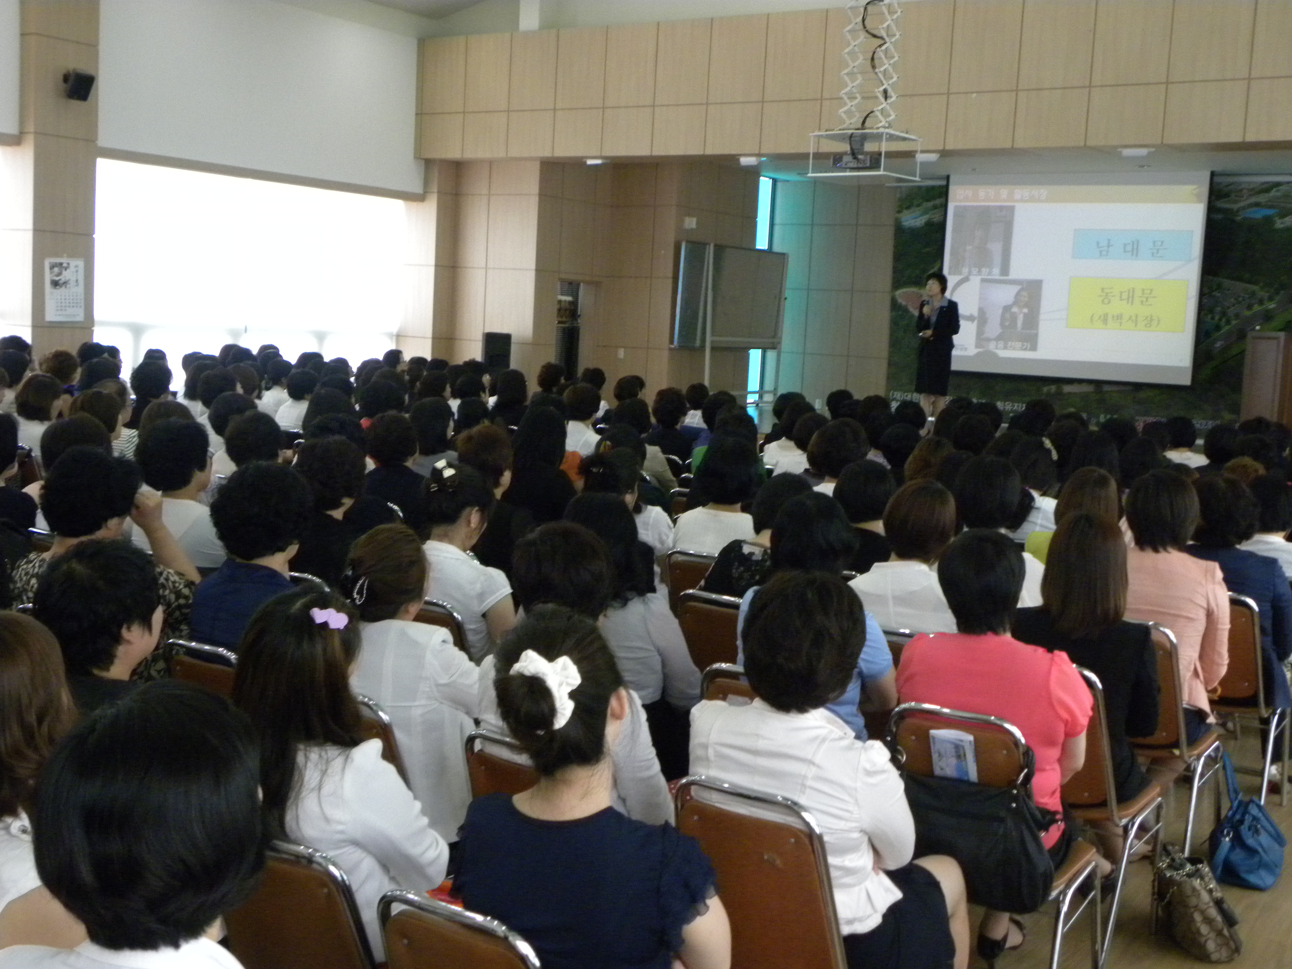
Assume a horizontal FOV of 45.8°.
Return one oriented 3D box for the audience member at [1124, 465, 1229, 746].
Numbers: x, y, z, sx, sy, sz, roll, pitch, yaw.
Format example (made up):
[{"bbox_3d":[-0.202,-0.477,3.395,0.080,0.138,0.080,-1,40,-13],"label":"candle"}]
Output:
[{"bbox_3d":[1.736,0.614,5.276,0.450,1.345,0.740,7,7,34],"label":"audience member"}]

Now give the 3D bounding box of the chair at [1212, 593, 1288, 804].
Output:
[{"bbox_3d":[2.195,0.806,5.815,0.430,0.865,0.540,8,8,35],"label":"chair"}]

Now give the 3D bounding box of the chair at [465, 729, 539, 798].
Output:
[{"bbox_3d":[-0.120,0.944,3.345,0.430,0.865,0.540,8,8,38],"label":"chair"}]

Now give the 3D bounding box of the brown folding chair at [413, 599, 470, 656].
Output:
[{"bbox_3d":[-0.567,0.758,4.901,0.440,0.890,0.580,7,7,34],"label":"brown folding chair"}]

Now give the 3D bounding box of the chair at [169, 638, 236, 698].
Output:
[{"bbox_3d":[-0.959,0.824,4.022,0.430,0.865,0.540,8,8,38],"label":"chair"}]

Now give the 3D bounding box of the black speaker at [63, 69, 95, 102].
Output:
[{"bbox_3d":[-5.469,-3.853,14.806,0.200,0.280,0.220,33,21,29],"label":"black speaker"}]

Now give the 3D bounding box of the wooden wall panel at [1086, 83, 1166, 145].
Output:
[{"bbox_3d":[4.444,-3.410,14.153,0.715,0.541,0.030,8,8,35],"label":"wooden wall panel"}]

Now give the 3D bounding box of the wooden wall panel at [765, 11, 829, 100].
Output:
[{"bbox_3d":[1.368,-3.917,14.015,0.607,0.791,0.030,7,7,33],"label":"wooden wall panel"}]

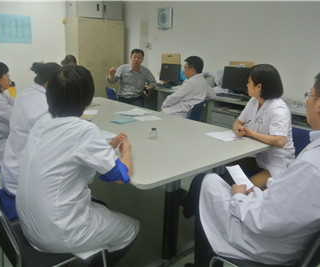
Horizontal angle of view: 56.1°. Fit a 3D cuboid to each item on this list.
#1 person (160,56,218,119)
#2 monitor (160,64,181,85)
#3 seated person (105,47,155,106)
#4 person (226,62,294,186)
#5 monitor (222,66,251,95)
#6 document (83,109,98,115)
[{"bbox_3d":[0.239,-0.235,3.455,0.750,1.290,0.560,2,15,-1],"label":"person"},{"bbox_3d":[0.184,-0.959,4.953,0.420,0.400,0.180,10,17,25],"label":"monitor"},{"bbox_3d":[-0.324,-0.368,3.775,0.600,1.330,0.750,2,15,-1],"label":"seated person"},{"bbox_3d":[0.711,0.141,2.212,0.700,1.260,0.500,-5,17,-24],"label":"person"},{"bbox_3d":[1.049,-0.703,4.132,0.440,0.400,0.180,15,20,39],"label":"monitor"},{"bbox_3d":[-0.696,-0.195,2.746,0.260,0.010,0.210,0,15,-8],"label":"document"}]

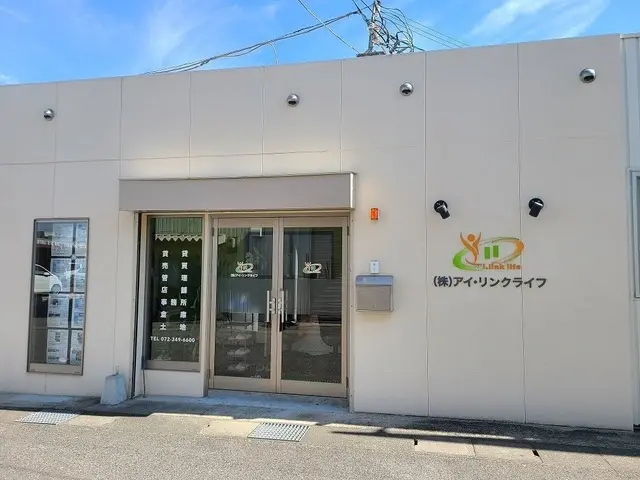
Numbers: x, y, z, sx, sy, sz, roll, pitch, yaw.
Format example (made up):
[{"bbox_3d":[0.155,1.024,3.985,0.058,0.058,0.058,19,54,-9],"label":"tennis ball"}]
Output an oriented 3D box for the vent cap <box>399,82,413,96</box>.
[{"bbox_3d":[0.941,-1.630,5.207,0.142,0.138,0.085,0,-4,12],"label":"vent cap"}]

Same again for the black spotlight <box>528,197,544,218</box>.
[{"bbox_3d":[2.171,-0.321,4.815,0.150,0.180,0.170,0,-4,12],"label":"black spotlight"}]

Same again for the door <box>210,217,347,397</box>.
[{"bbox_3d":[-0.505,0.756,5.687,1.661,2.075,0.080,0,-4,12],"label":"door"}]

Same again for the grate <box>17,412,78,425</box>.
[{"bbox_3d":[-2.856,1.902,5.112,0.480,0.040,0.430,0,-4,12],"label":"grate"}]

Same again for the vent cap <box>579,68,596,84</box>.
[{"bbox_3d":[2.704,-1.656,4.850,0.142,0.138,0.085,0,-4,12],"label":"vent cap"}]

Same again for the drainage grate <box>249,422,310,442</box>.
[{"bbox_3d":[-0.393,1.900,4.703,0.500,0.040,0.450,0,-4,12],"label":"drainage grate"}]

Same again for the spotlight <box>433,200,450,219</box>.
[{"bbox_3d":[1.271,-0.314,4.998,0.150,0.180,0.170,0,-4,12],"label":"spotlight"}]

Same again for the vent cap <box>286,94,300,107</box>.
[{"bbox_3d":[-0.300,-1.584,5.457,0.142,0.138,0.085,0,-4,12],"label":"vent cap"}]

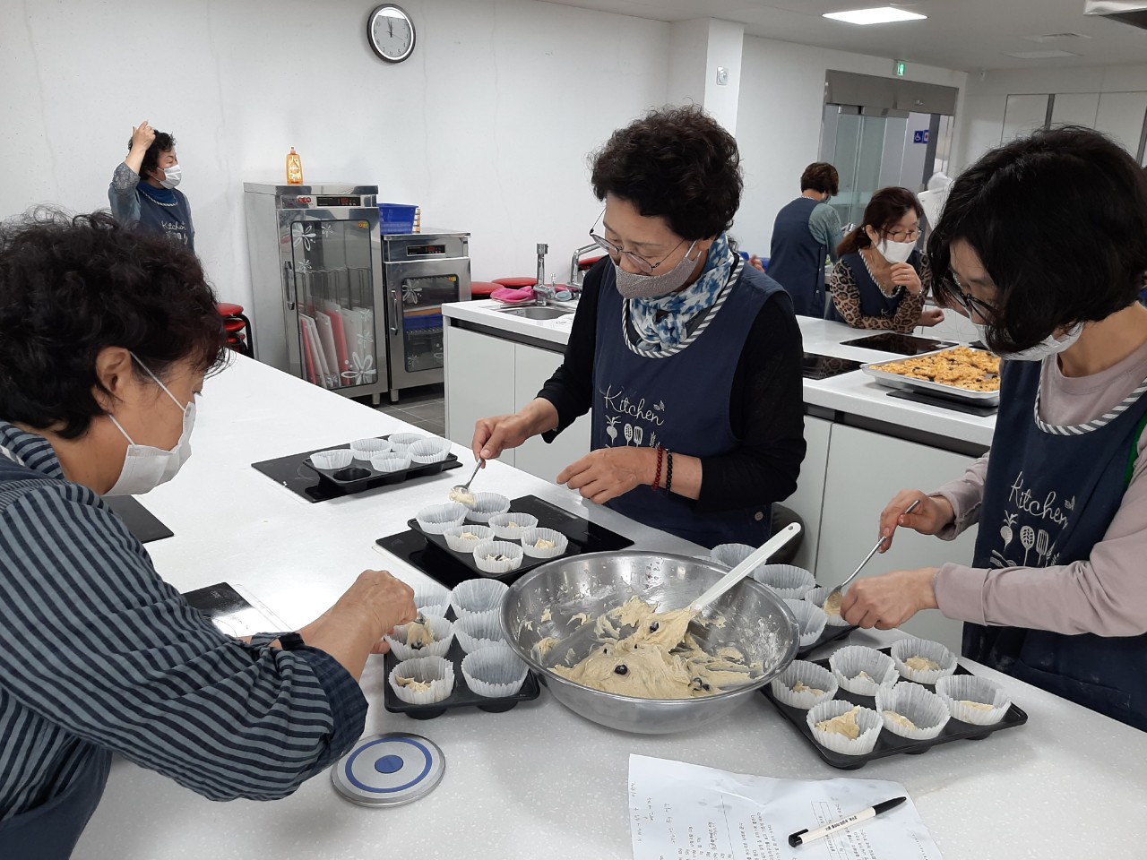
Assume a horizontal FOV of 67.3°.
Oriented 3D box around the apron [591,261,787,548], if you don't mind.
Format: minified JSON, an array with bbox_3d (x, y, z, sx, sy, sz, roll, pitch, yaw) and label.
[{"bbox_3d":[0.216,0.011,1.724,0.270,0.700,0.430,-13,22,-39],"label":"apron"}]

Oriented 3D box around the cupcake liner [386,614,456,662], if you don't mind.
[{"bbox_3d":[-0.195,0.280,1.110,0.083,0.052,0.083,1,17,0],"label":"cupcake liner"}]

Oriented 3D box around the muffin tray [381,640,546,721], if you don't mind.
[{"bbox_3d":[-0.151,0.290,1.116,0.180,0.032,0.268,-3,17,-11],"label":"muffin tray"}]

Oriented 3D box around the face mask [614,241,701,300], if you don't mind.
[{"bbox_3d":[0.142,-0.277,1.490,0.140,0.090,0.095,27,56,26],"label":"face mask"}]

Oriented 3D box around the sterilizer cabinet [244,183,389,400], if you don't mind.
[{"bbox_3d":[-1.565,-0.802,5.307,0.630,1.360,0.490,-13,22,-39],"label":"sterilizer cabinet"}]

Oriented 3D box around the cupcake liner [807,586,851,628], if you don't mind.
[{"bbox_3d":[0.369,0.263,1.217,0.083,0.045,0.083,-13,22,-39],"label":"cupcake liner"}]

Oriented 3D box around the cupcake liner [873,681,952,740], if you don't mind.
[{"bbox_3d":[0.378,0.330,0.971,0.080,0.049,0.080,-14,22,-40],"label":"cupcake liner"}]

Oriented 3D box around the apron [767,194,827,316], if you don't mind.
[{"bbox_3d":[1.364,-0.934,5.105,0.300,0.860,0.420,-14,22,-40],"label":"apron"}]

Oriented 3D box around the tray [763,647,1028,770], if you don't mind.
[{"bbox_3d":[0.370,0.331,1.026,0.265,0.034,0.175,-5,18,-19],"label":"tray"}]

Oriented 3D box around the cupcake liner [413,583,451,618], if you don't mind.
[{"bbox_3d":[-0.213,0.255,1.192,0.083,0.052,0.083,-14,23,-40],"label":"cupcake liner"}]

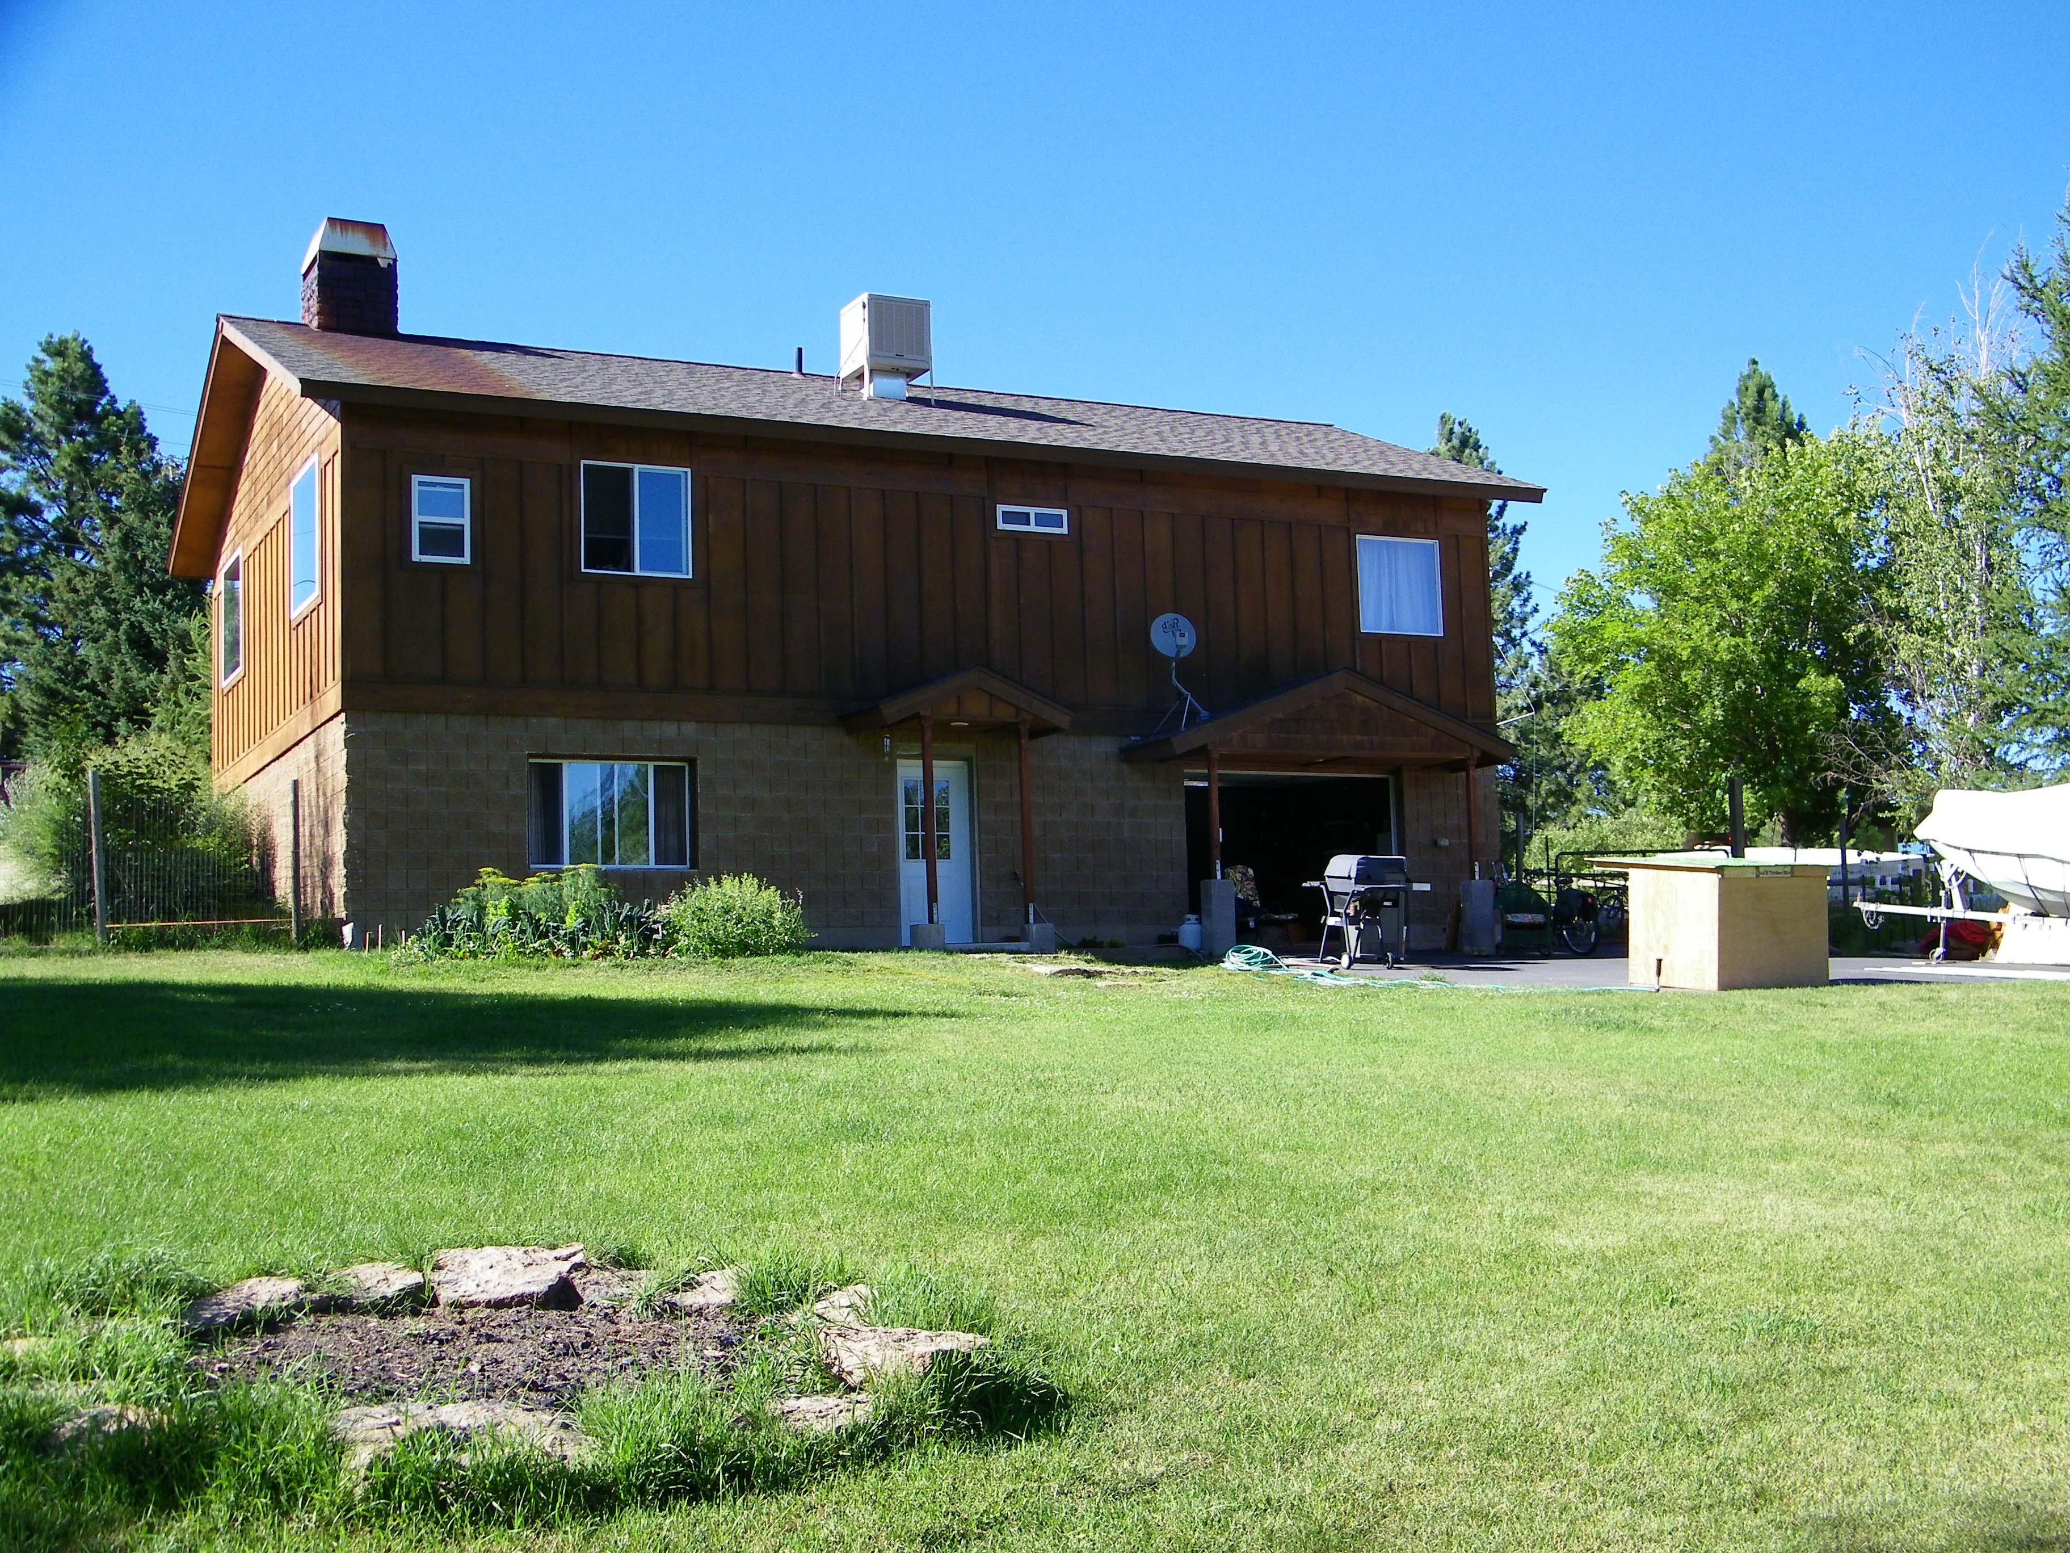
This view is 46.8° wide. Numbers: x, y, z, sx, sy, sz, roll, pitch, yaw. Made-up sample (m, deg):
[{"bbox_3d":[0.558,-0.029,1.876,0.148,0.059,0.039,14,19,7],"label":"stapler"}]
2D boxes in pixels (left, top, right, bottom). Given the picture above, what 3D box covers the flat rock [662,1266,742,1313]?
[{"bbox_3d":[-1.002,1.540,7.197,0.290,0.100,0.240,0,-3,-8],"label":"flat rock"}]

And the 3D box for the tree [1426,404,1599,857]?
[{"bbox_3d":[10.241,-2.741,51.000,3.800,9.900,3.800,-3,-6,11],"label":"tree"}]

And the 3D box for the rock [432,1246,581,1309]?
[{"bbox_3d":[-1.600,1.516,7.247,0.470,0.140,0.400,1,-3,-12],"label":"rock"}]

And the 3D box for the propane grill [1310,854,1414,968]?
[{"bbox_3d":[3.414,1.397,24.750,1.000,1.140,0.600,2,-6,-29],"label":"propane grill"}]

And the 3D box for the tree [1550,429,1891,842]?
[{"bbox_3d":[12.915,-2.267,45.000,6.400,8.800,6.200,-3,-6,16],"label":"tree"}]

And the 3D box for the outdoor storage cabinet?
[{"bbox_3d":[6.923,1.504,24.446,1.720,1.240,1.550,2,-1,-36],"label":"outdoor storage cabinet"}]

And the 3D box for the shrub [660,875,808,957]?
[{"bbox_3d":[-3.079,1.436,24.550,1.450,0.850,1.300,-1,-6,-7],"label":"shrub"}]

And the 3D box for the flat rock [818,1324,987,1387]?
[{"bbox_3d":[-0.350,1.538,6.352,0.460,0.130,0.300,0,-3,-3],"label":"flat rock"}]

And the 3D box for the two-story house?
[{"bbox_3d":[-2.628,-2.136,31.024,15.063,9.200,11.500,1,-6,-26],"label":"two-story house"}]

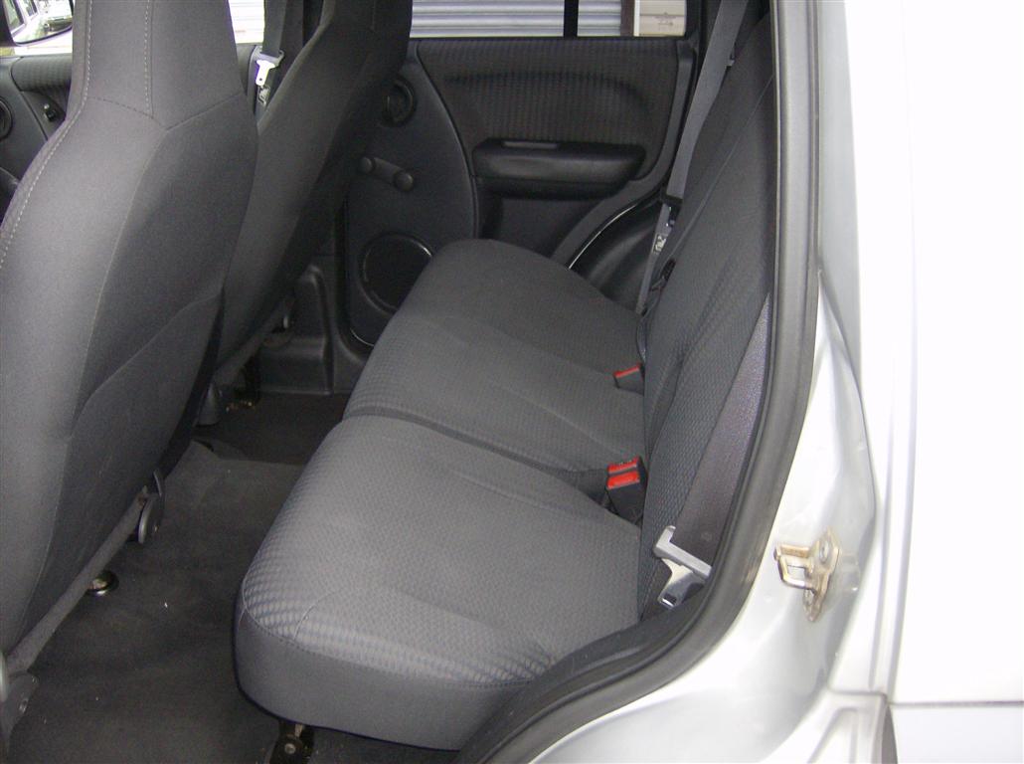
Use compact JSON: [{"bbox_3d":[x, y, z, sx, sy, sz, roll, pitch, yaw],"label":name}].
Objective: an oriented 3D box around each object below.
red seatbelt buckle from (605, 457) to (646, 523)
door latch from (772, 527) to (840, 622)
[{"bbox_3d":[0.162,0.155,1.470,0.046,0.080,0.056,-12,24,13],"label":"red seatbelt buckle"},{"bbox_3d":[0.236,0.155,0.850,0.042,0.076,0.038,4,27,-8],"label":"door latch"}]

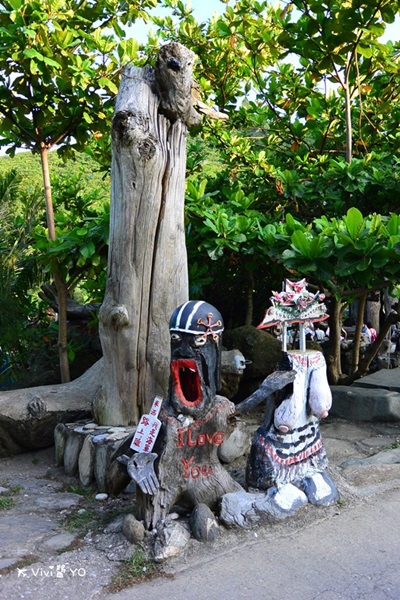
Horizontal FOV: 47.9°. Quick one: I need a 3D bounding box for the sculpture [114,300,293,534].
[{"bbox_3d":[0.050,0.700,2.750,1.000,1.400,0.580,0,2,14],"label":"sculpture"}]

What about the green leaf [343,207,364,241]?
[{"bbox_3d":[1.364,-0.680,4.000,0.180,0.290,0.080,0,2,12],"label":"green leaf"}]

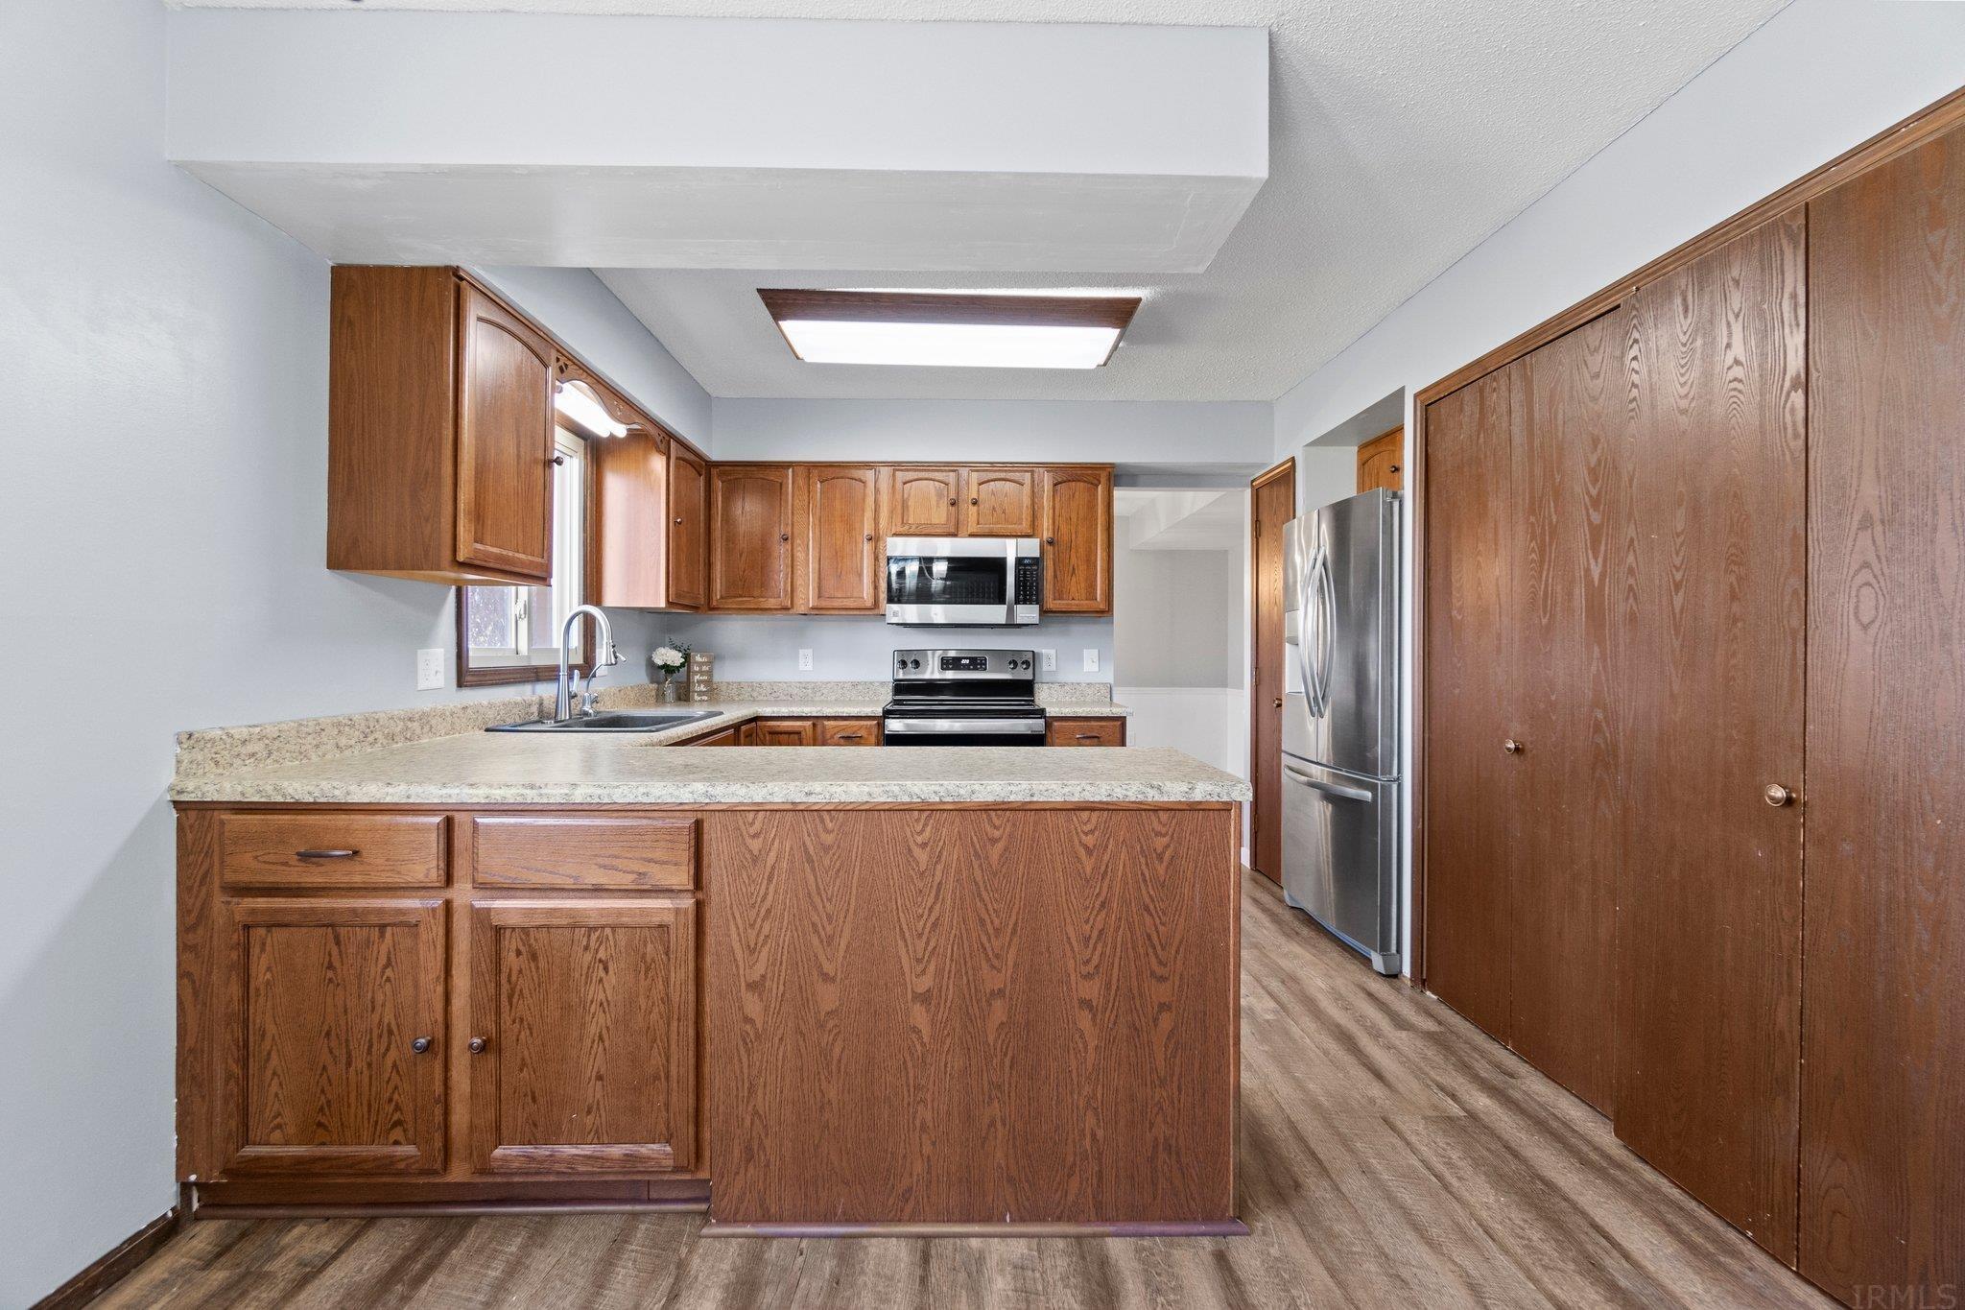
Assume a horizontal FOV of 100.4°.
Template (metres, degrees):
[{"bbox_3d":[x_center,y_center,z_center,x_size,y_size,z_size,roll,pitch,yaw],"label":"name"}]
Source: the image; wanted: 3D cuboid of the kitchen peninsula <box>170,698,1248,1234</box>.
[{"bbox_3d":[-0.550,0.700,1.965,2.170,0.940,0.640,0,0,-1],"label":"kitchen peninsula"}]

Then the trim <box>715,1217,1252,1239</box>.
[{"bbox_3d":[-0.010,1.158,1.654,1.110,0.021,0.020,0,0,0],"label":"trim"}]

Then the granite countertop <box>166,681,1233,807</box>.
[{"bbox_3d":[-0.545,0.225,3.045,2.220,0.140,2.800,0,0,-2],"label":"granite countertop"}]

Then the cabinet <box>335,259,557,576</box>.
[{"bbox_3d":[-1.446,-0.582,2.256,0.325,0.748,0.487,0,0,-2],"label":"cabinet"}]

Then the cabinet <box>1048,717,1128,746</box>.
[{"bbox_3d":[0.473,0.738,4.163,0.377,0.880,0.630,0,0,-2],"label":"cabinet"}]

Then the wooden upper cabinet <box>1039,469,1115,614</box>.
[{"bbox_3d":[0.469,-0.579,4.311,0.382,0.748,0.325,0,0,-2],"label":"wooden upper cabinet"}]

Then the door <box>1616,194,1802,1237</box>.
[{"bbox_3d":[1.581,0.159,1.785,0.040,2.045,0.433,0,0,-2],"label":"door"}]

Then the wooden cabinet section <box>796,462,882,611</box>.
[{"bbox_3d":[-0.713,-0.584,4.315,0.430,0.765,0.320,0,0,-1],"label":"wooden cabinet section"}]

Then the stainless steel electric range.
[{"bbox_3d":[-0.092,0.567,4.102,0.756,1.215,0.669,0,0,-2],"label":"stainless steel electric range"}]

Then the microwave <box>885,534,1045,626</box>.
[{"bbox_3d":[-0.100,-0.365,4.270,0.760,0.430,0.400,0,0,-2],"label":"microwave"}]

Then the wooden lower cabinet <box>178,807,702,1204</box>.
[{"bbox_3d":[-1.098,0.726,1.955,1.070,0.865,0.590,0,0,-1],"label":"wooden lower cabinet"}]

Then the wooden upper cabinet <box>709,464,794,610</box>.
[{"bbox_3d":[-1.165,-0.580,4.240,0.430,0.750,0.320,0,0,-2],"label":"wooden upper cabinet"}]

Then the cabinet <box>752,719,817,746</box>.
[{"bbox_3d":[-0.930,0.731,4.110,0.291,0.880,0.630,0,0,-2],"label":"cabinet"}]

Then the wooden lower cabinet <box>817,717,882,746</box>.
[{"bbox_3d":[-0.634,0.732,4.121,0.302,0.880,0.630,0,0,-2],"label":"wooden lower cabinet"}]

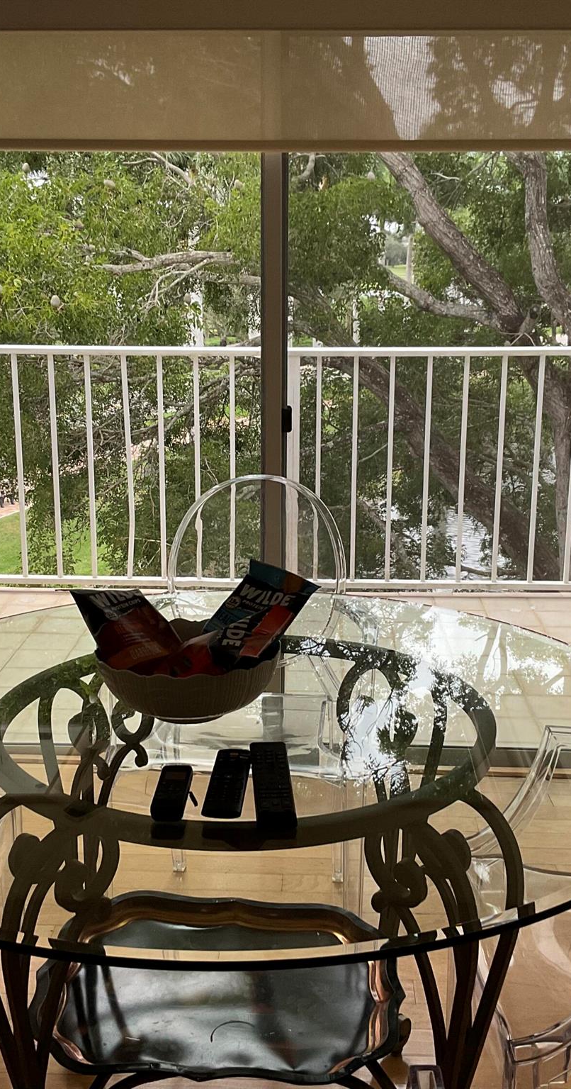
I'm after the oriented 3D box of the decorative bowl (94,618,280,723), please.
[{"bbox_3d":[-0.149,0.203,1.856,0.280,0.108,0.280,0,14,0],"label":"decorative bowl"}]

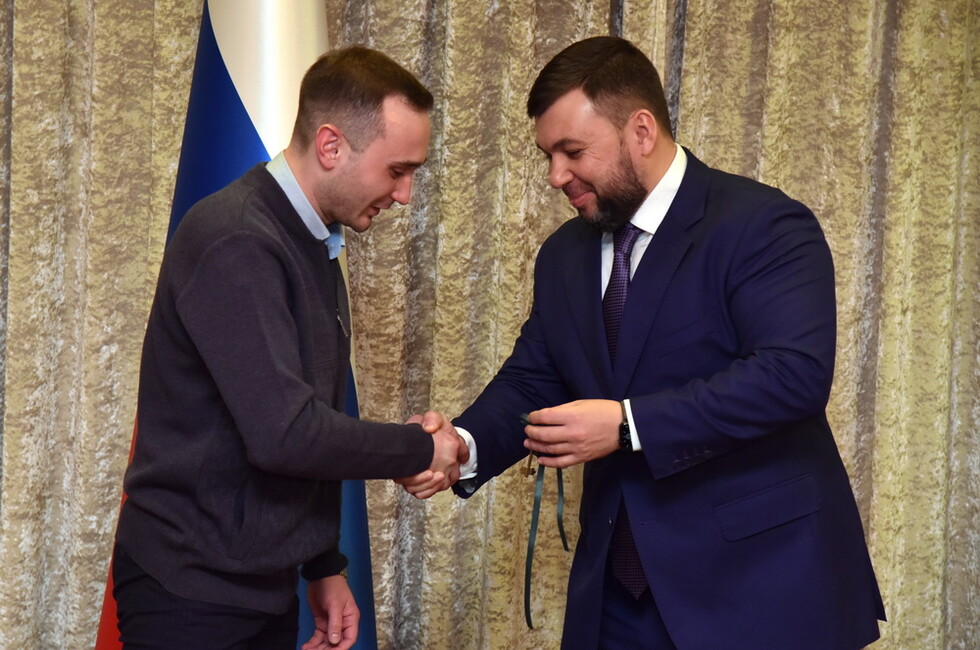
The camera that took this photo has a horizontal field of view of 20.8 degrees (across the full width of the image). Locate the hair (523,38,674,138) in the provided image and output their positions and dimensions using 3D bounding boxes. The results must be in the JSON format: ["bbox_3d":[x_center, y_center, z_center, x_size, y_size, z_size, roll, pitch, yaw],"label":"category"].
[{"bbox_3d":[0.157,-0.327,3.850,0.205,0.170,0.170,-21,11,-23],"label":"hair"}]

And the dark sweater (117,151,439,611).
[{"bbox_3d":[-0.313,0.094,3.900,0.450,0.640,0.520,6,3,16],"label":"dark sweater"}]

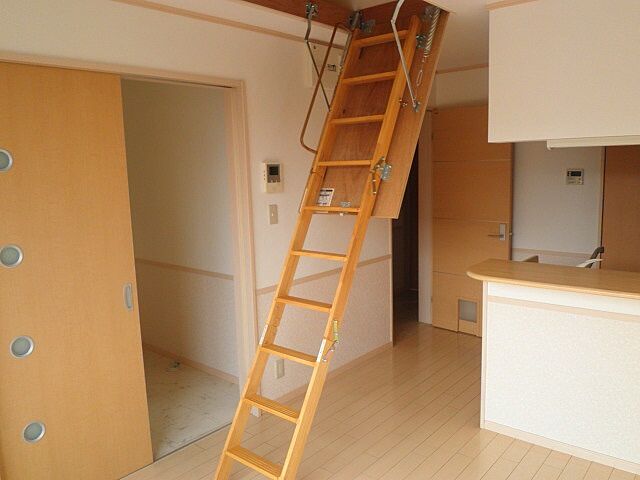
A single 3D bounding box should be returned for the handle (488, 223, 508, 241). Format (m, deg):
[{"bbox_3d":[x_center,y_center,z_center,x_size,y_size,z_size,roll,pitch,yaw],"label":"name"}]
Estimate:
[{"bbox_3d":[1.458,-0.062,3.948,0.125,0.132,0.060,6,11,43],"label":"handle"}]

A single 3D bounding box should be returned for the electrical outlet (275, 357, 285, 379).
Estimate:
[{"bbox_3d":[-0.254,0.845,3.133,0.012,0.120,0.070,5,11,42],"label":"electrical outlet"}]

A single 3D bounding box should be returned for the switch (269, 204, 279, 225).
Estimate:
[{"bbox_3d":[-0.283,-0.158,2.997,0.012,0.120,0.070,5,11,42],"label":"switch"}]

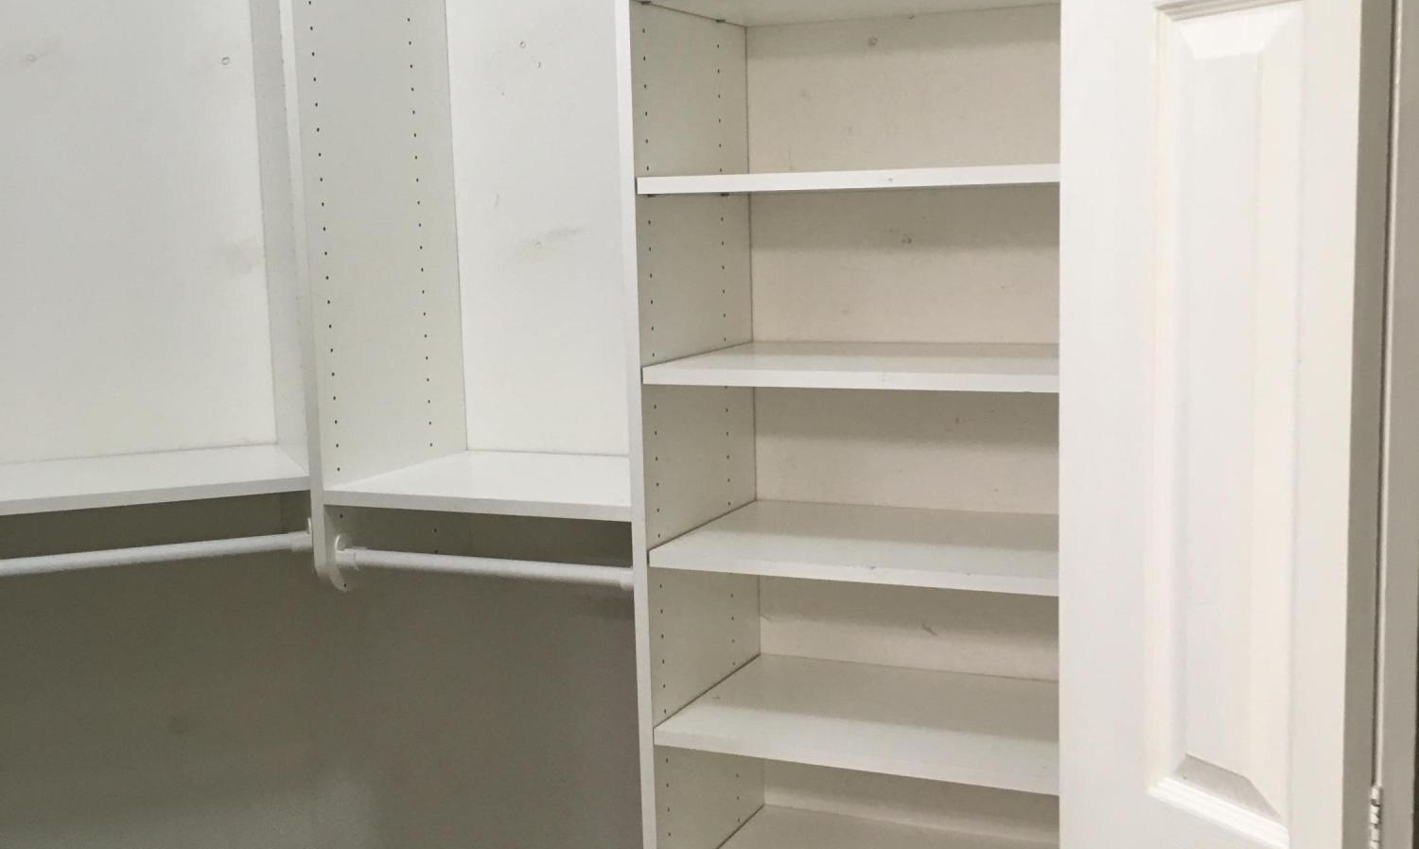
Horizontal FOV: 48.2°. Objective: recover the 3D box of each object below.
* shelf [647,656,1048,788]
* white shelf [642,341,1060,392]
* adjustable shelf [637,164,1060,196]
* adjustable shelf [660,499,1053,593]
[{"bbox_3d":[0.280,0.373,1.996,0.600,0.019,0.354,2,9,23],"label":"shelf"},{"bbox_3d":[0.268,-0.073,1.934,0.600,0.019,0.354,2,9,23],"label":"white shelf"},{"bbox_3d":[0.262,-0.294,1.903,0.600,0.019,0.354,2,9,23],"label":"adjustable shelf"},{"bbox_3d":[0.274,0.149,1.965,0.600,0.019,0.354,2,9,23],"label":"adjustable shelf"}]

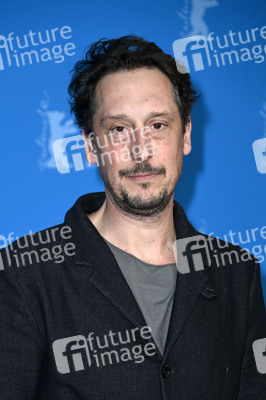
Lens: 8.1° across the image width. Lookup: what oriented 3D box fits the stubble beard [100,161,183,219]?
[{"bbox_3d":[0.013,-0.017,2.970,0.126,0.089,0.090,-4,0,-2],"label":"stubble beard"}]

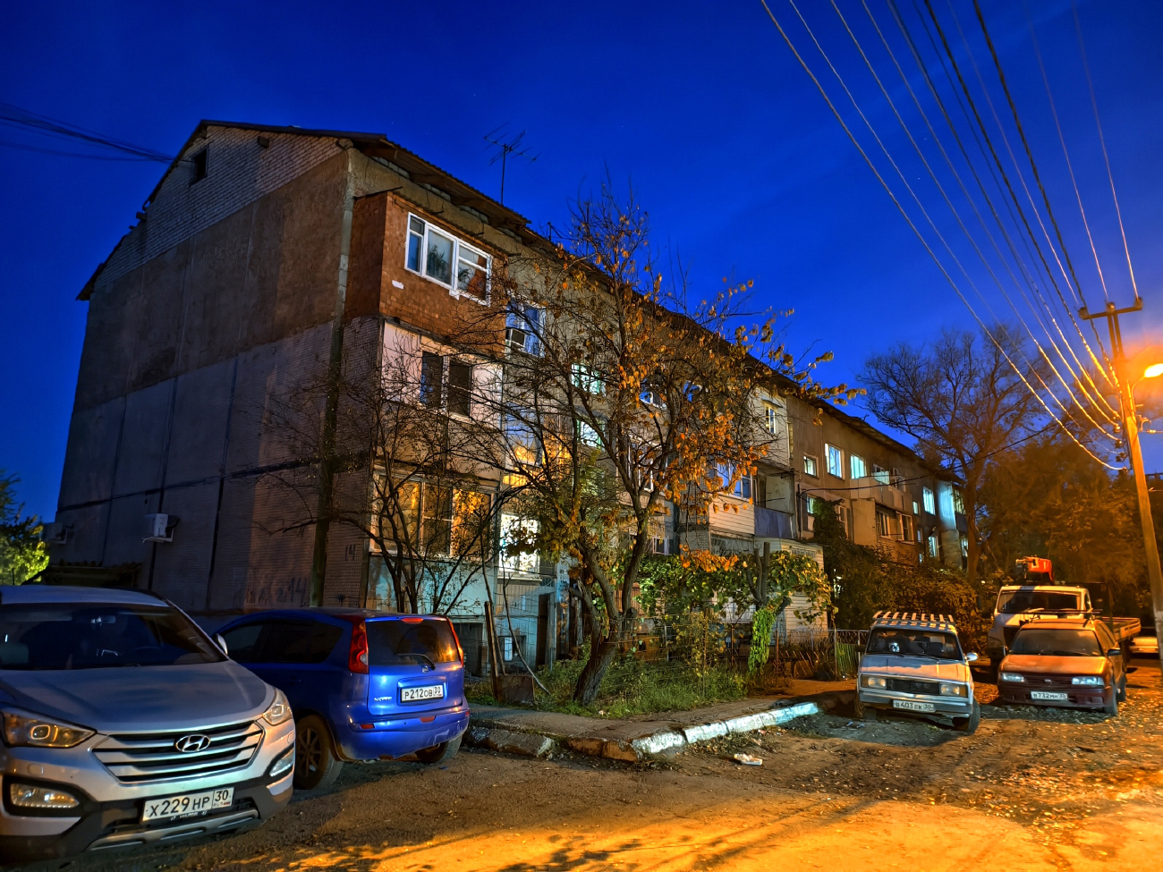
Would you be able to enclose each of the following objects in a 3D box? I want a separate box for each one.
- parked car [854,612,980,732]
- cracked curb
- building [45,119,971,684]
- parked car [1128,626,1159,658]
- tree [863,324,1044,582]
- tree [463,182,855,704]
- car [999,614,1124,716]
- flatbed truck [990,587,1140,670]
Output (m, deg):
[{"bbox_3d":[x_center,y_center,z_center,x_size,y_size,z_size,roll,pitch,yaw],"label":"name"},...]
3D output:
[{"bbox_3d":[5.525,3.846,12.958,1.620,1.580,4.100,-1,-12,22],"label":"parked car"},{"bbox_3d":[1.473,4.061,11.270,2.221,0.260,6.538,-9,-16,36],"label":"cracked curb"},{"bbox_3d":[5.962,3.086,39.454,15.504,14.484,53.346,-9,-16,36],"label":"building"},{"bbox_3d":[25.695,9.335,34.894,1.680,1.430,4.200,-9,-16,38],"label":"parked car"},{"bbox_3d":[16.685,1.884,35.168,8.400,15.200,8.400,-7,-14,29],"label":"tree"},{"bbox_3d":[1.356,-0.091,13.564,6.500,9.100,6.000,1,-13,0],"label":"tree"},{"bbox_3d":[8.994,4.203,14.389,1.690,1.470,4.420,-9,-16,36],"label":"car"},{"bbox_3d":[13.092,5.274,20.921,2.280,2.280,6.400,-11,-17,40],"label":"flatbed truck"}]

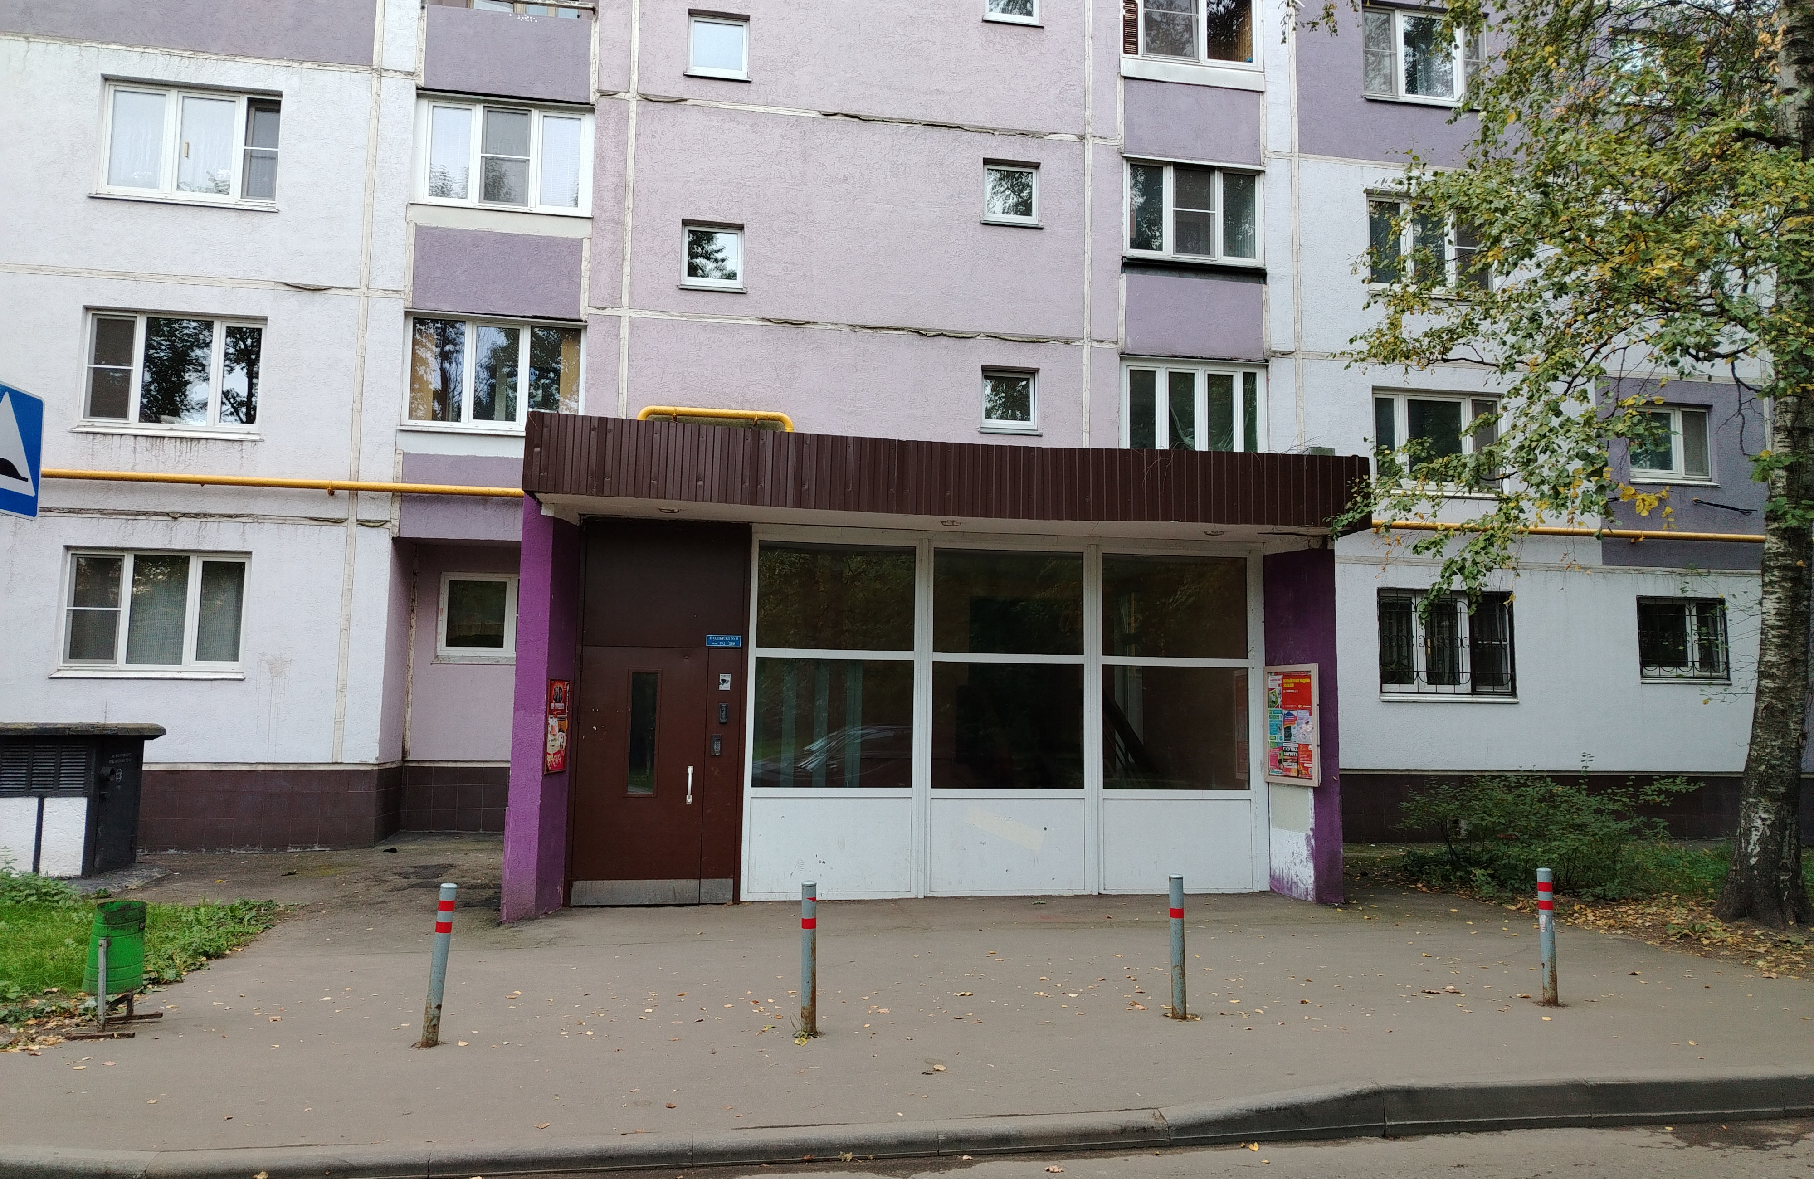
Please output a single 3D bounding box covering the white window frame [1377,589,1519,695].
[{"bbox_3d":[7.371,0.744,17.224,2.032,1.452,0.150,2,-5,-10],"label":"white window frame"}]

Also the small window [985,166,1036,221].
[{"bbox_3d":[1.362,-5.227,16.700,0.710,0.700,0.120,2,-5,-10],"label":"small window"}]

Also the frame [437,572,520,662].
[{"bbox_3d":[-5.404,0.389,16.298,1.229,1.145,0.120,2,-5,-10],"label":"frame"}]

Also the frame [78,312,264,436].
[{"bbox_3d":[-8.526,-2.497,14.694,1.927,1.340,0.150,2,-5,-10],"label":"frame"}]

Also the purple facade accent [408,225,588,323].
[{"bbox_3d":[-4.980,-3.835,15.342,1.971,1.009,0.150,2,-5,-10],"label":"purple facade accent"}]

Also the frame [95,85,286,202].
[{"bbox_3d":[-8.470,-5.259,14.953,1.923,1.341,0.150,2,-5,-10],"label":"frame"}]

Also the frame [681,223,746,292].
[{"bbox_3d":[-2.457,-4.225,15.994,0.796,0.831,0.160,2,-6,-10],"label":"frame"}]

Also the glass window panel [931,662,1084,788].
[{"bbox_3d":[0.946,1.268,11.708,1.453,1.157,0.060,2,-5,-10],"label":"glass window panel"}]

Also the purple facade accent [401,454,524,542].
[{"bbox_3d":[-5.008,-1.081,15.122,1.996,0.991,0.150,2,-6,-10],"label":"purple facade accent"}]

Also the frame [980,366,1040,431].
[{"bbox_3d":[1.335,-2.428,16.400,0.748,0.814,0.120,2,-6,-10],"label":"frame"}]

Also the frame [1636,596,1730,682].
[{"bbox_3d":[11.038,0.728,17.871,1.409,1.199,0.120,2,-6,-9],"label":"frame"}]

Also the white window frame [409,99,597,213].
[{"bbox_3d":[-4.934,-5.305,15.467,2.106,1.359,0.120,2,-5,-10],"label":"white window frame"}]

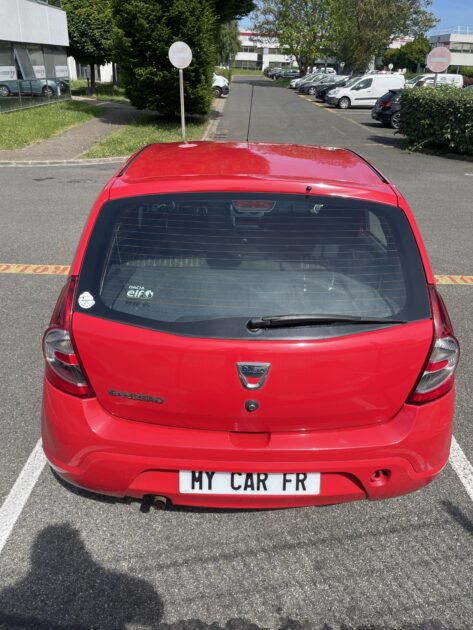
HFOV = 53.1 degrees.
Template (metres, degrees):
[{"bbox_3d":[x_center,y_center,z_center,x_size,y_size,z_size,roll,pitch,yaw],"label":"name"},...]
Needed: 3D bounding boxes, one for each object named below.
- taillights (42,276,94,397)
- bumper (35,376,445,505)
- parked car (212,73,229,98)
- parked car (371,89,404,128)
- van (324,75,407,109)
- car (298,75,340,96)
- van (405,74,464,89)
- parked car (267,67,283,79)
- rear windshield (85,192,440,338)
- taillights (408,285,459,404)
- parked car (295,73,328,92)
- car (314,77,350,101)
[{"bbox_3d":[-0.648,0.068,1.749,0.240,0.380,0.290,1,26,2],"label":"taillights"},{"bbox_3d":[0.045,0.457,1.891,1.710,0.470,0.460,1,26,2],"label":"bumper"},{"bbox_3d":[-2.875,-18.054,37.136,4.600,1.850,1.880,0,27,0],"label":"parked car"},{"bbox_3d":[8.019,-8.831,20.126,4.250,1.470,1.790,-2,27,-4],"label":"parked car"},{"bbox_3d":[7.632,-13.468,28.505,4.380,1.820,1.810,0,27,0],"label":"van"},{"bbox_3d":[7.063,-18.369,37.787,4.200,1.470,1.770,0,27,0],"label":"car"},{"bbox_3d":[12.617,-15.128,31.709,4.400,1.830,1.820,0,27,0],"label":"van"},{"bbox_3d":[7.175,-39.639,77.792,4.200,1.500,1.780,0,27,0],"label":"parked car"},{"bbox_3d":[0.051,-0.184,1.689,1.290,0.520,0.170,1,1,2],"label":"rear windshield"},{"bbox_3d":[0.742,0.093,1.710,0.240,0.380,0.290,1,26,2],"label":"taillights"},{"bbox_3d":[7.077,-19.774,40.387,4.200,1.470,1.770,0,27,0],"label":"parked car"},{"bbox_3d":[7.348,-14.758,31.087,4.200,1.480,1.770,0,27,0],"label":"car"}]

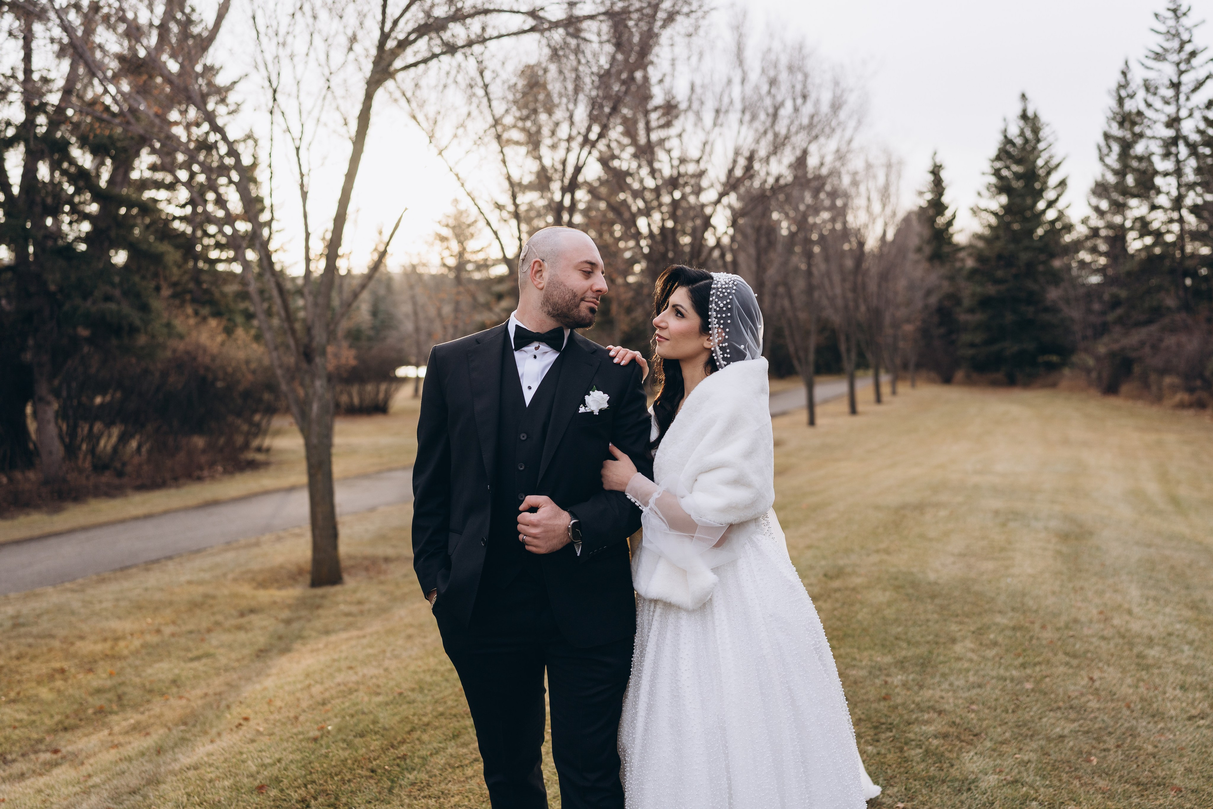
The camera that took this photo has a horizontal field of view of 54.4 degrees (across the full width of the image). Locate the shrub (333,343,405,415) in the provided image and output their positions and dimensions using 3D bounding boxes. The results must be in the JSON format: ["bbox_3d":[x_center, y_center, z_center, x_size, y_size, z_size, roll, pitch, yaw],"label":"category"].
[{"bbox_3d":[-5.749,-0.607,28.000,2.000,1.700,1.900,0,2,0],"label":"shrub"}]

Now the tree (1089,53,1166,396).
[{"bbox_3d":[18.514,-6.324,42.000,2.900,11.800,2.900,0,2,0],"label":"tree"}]

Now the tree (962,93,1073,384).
[{"bbox_3d":[16.936,-6.796,48.500,4.600,12.100,4.600,0,2,0],"label":"tree"}]

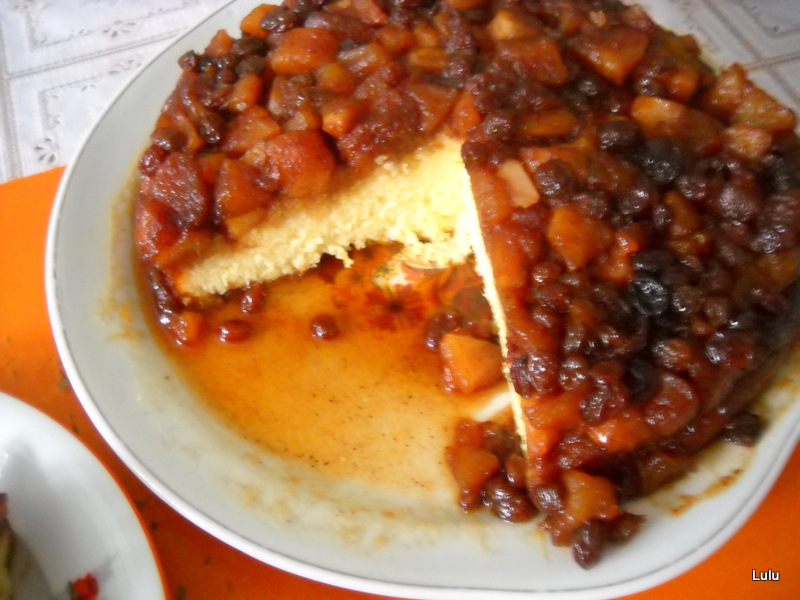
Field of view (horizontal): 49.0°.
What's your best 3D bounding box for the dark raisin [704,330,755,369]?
[{"bbox_3d":[0.107,0.016,0.285,0.015,0.011,0.013,6,57,0],"label":"dark raisin"}]

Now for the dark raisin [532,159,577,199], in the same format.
[{"bbox_3d":[0.053,-0.042,0.302,0.015,0.012,0.014,-6,54,0],"label":"dark raisin"}]

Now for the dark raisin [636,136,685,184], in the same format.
[{"bbox_3d":[0.091,-0.049,0.306,0.015,0.013,0.017,-6,54,0],"label":"dark raisin"}]

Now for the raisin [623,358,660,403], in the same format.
[{"bbox_3d":[0.073,0.024,0.264,0.011,0.011,0.015,-6,54,0],"label":"raisin"}]

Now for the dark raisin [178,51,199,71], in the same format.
[{"bbox_3d":[-0.081,-0.092,0.337,0.009,0.009,0.009,6,57,0],"label":"dark raisin"}]

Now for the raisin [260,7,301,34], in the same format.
[{"bbox_3d":[-0.045,-0.105,0.331,0.015,0.009,0.011,-4,57,-7],"label":"raisin"}]

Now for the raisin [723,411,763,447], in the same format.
[{"bbox_3d":[0.110,0.042,0.282,0.013,0.011,0.011,-6,54,0],"label":"raisin"}]

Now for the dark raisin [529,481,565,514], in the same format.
[{"bbox_3d":[0.046,0.062,0.274,0.011,0.009,0.011,6,57,0],"label":"dark raisin"}]

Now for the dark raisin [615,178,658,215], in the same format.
[{"bbox_3d":[0.081,-0.035,0.299,0.013,0.011,0.013,-6,54,0],"label":"dark raisin"}]

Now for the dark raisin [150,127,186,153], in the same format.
[{"bbox_3d":[-0.091,-0.063,0.346,0.013,0.010,0.011,-6,54,0],"label":"dark raisin"}]

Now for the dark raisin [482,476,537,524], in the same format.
[{"bbox_3d":[0.034,0.062,0.274,0.017,0.012,0.013,21,58,19],"label":"dark raisin"}]

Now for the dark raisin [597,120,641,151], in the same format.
[{"bbox_3d":[0.073,-0.055,0.295,0.015,0.009,0.011,0,57,-4],"label":"dark raisin"}]

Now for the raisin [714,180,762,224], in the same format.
[{"bbox_3d":[0.114,-0.033,0.297,0.015,0.011,0.014,6,57,0],"label":"raisin"}]

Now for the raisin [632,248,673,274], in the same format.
[{"bbox_3d":[0.082,-0.013,0.285,0.013,0.010,0.010,-6,54,0],"label":"raisin"}]

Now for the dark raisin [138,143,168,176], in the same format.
[{"bbox_3d":[-0.089,-0.050,0.317,0.010,0.009,0.012,32,60,16],"label":"dark raisin"}]

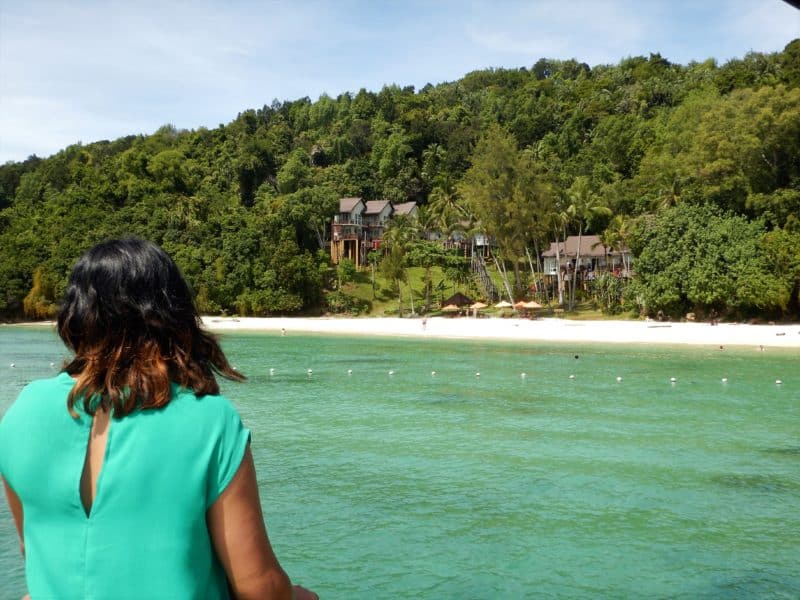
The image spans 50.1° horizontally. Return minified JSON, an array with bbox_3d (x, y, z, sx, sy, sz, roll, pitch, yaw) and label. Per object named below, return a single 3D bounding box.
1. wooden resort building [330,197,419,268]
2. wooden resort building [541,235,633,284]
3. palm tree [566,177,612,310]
[{"bbox_3d":[-4.590,-12.160,154.000,13.500,13.000,9.500,0,-1,27],"label":"wooden resort building"},{"bbox_3d":[26.390,-5.660,121.000,13.000,7.200,8.500,0,-1,12],"label":"wooden resort building"},{"bbox_3d":[25.260,-7.530,114.000,6.100,17.800,6.000,0,-1,0],"label":"palm tree"}]

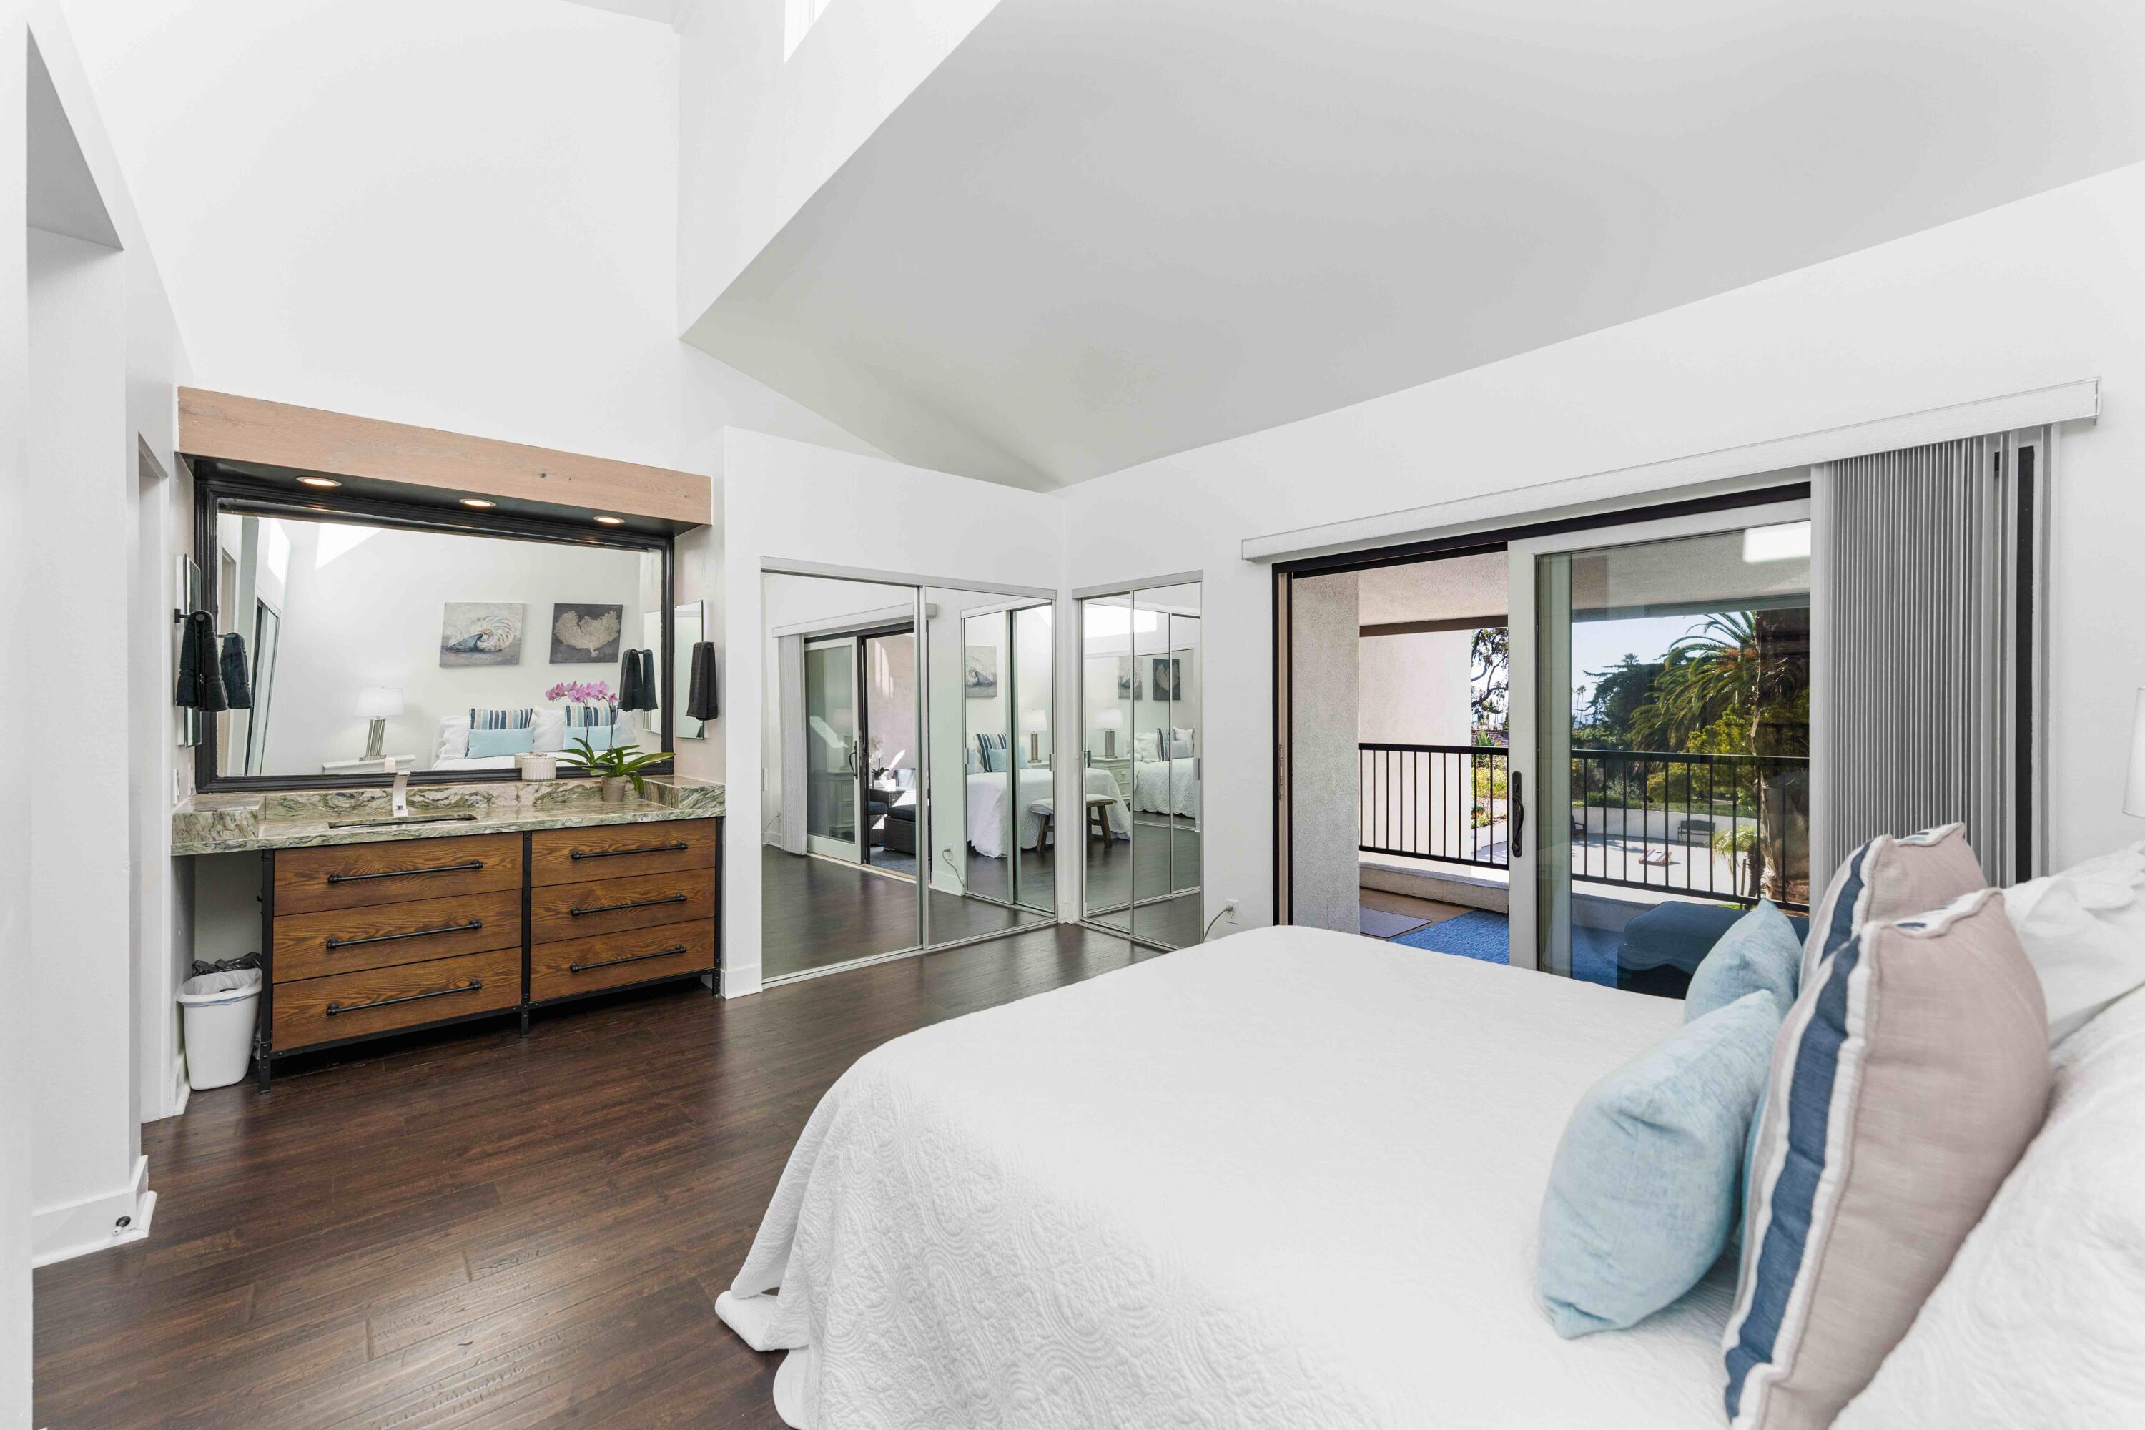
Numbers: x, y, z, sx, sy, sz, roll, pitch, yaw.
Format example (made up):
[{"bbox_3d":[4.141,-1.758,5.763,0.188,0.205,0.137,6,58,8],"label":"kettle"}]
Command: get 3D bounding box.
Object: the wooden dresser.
[{"bbox_3d":[-2.414,0.892,3.607,1.540,0.840,0.580,0,0,-40],"label":"wooden dresser"}]

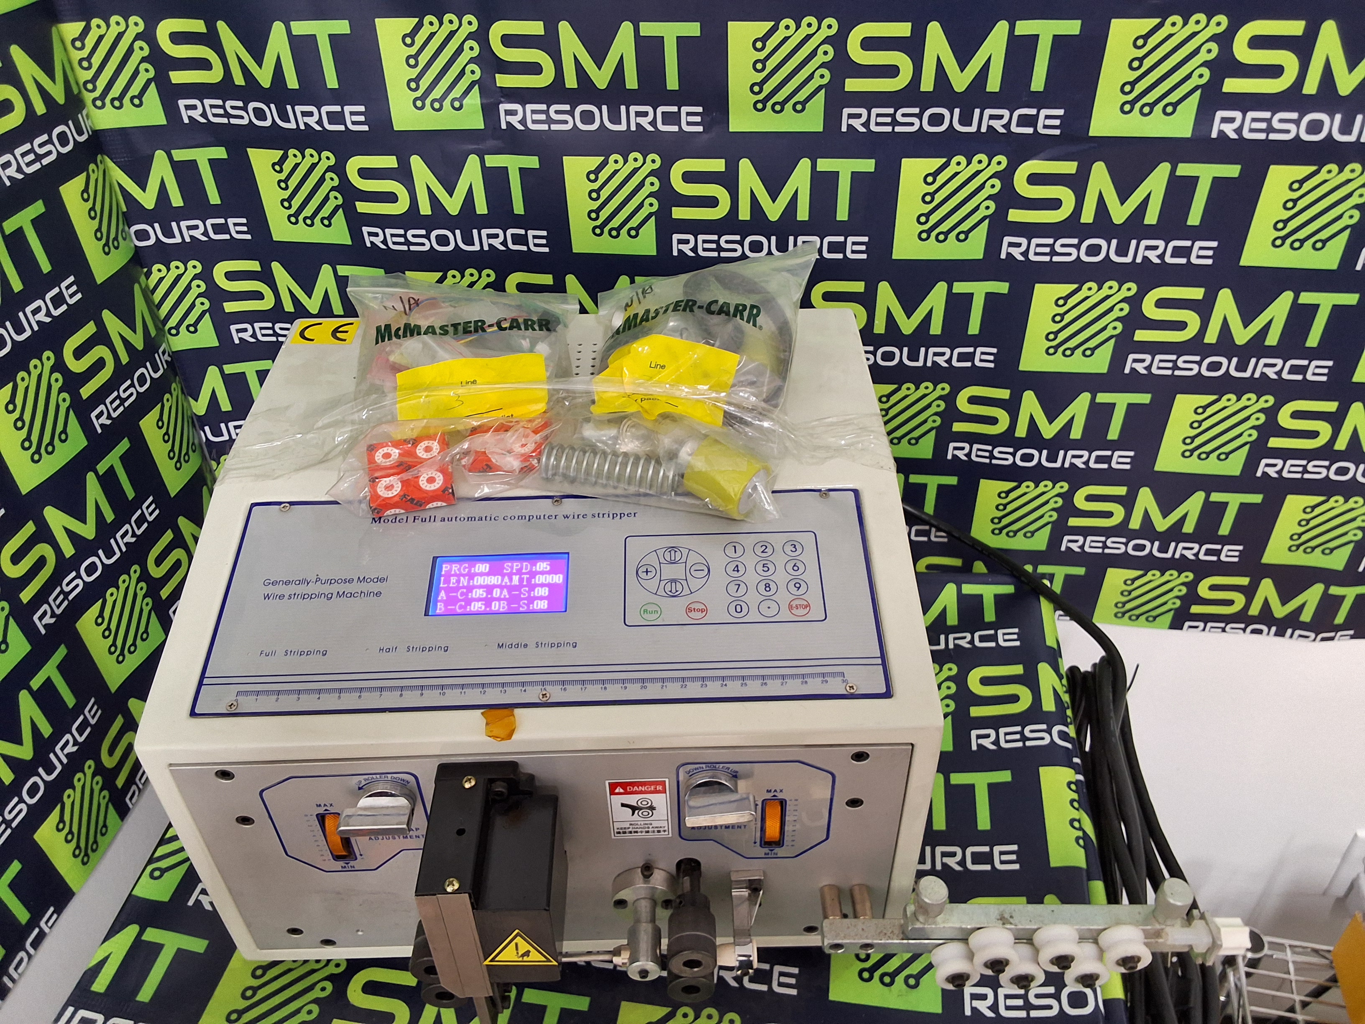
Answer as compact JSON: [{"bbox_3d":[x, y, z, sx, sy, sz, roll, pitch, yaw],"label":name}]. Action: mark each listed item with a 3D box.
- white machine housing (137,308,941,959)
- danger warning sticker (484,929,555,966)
[{"bbox_3d":[-0.070,0.062,0.712,0.388,0.233,0.344,-1,40,0],"label":"white machine housing"},{"bbox_3d":[-0.077,0.203,0.515,0.035,0.032,0.002,-1,40,0],"label":"danger warning sticker"}]

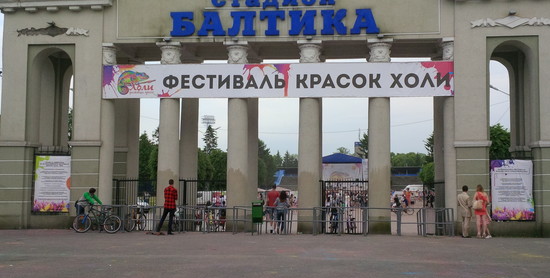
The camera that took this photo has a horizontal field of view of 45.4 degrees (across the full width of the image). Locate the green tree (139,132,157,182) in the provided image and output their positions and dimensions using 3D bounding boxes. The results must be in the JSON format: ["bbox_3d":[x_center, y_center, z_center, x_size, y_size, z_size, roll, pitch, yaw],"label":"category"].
[{"bbox_3d":[-9.708,2.436,50.000,3.400,5.848,3.400,0,-4,7],"label":"green tree"}]

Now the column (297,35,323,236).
[{"bbox_3d":[1.202,-0.113,22.869,0.820,6.757,0.820,0,-4,7],"label":"column"}]

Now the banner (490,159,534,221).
[{"bbox_3d":[7.960,1.719,21.964,1.390,2.041,0.060,0,-4,6],"label":"banner"}]

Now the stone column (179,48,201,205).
[{"bbox_3d":[-3.418,0.110,26.236,0.800,6.771,0.800,0,-4,7],"label":"stone column"}]

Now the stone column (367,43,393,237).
[{"bbox_3d":[3.678,-0.130,22.948,0.840,6.790,0.840,0,-4,6],"label":"stone column"}]

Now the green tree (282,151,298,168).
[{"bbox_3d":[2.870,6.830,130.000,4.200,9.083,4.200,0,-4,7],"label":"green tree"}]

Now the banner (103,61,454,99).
[{"bbox_3d":[-0.058,-2.021,22.733,12.221,1.189,0.060,0,-4,7],"label":"banner"}]

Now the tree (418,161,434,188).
[{"bbox_3d":[11.763,3.502,50.000,2.200,3.721,2.200,0,-4,7],"label":"tree"}]

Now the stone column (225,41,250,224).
[{"bbox_3d":[-1.362,-0.125,23.523,0.840,6.835,0.840,0,-4,6],"label":"stone column"}]

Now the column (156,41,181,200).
[{"bbox_3d":[-3.819,-0.120,23.803,0.840,6.854,0.840,0,-4,6],"label":"column"}]

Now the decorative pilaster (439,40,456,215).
[{"bbox_3d":[5.934,-0.112,22.300,0.550,6.725,0.750,0,-4,7],"label":"decorative pilaster"}]

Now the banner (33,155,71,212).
[{"bbox_3d":[-8.063,1.634,23.799,1.404,2.068,0.060,0,-4,6],"label":"banner"}]

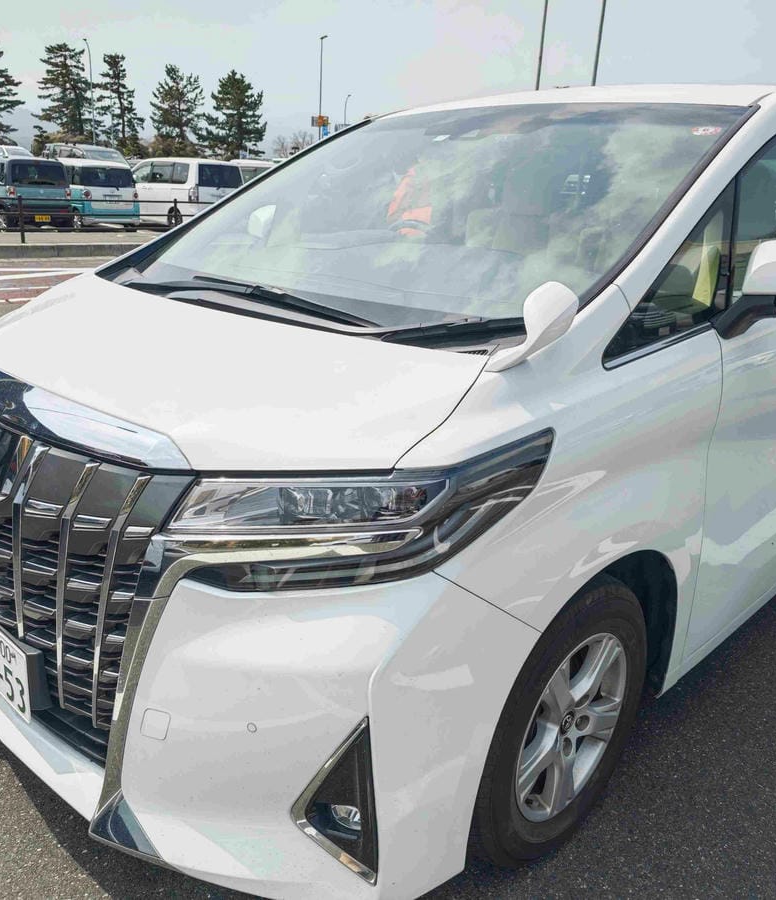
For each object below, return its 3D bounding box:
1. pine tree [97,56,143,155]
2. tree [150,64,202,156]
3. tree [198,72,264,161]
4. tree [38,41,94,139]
[{"bbox_3d":[-20.200,-25.816,59.864,3.400,7.250,3.400,-3,19,-18],"label":"pine tree"},{"bbox_3d":[-17.658,-27.128,66.635,4.206,9.271,4.206,-2,19,-14],"label":"tree"},{"bbox_3d":[-13.546,-27.907,69.470,5.809,9.403,5.809,0,19,-11],"label":"tree"},{"bbox_3d":[-23.375,-24.514,57.908,3.934,9.223,3.934,-4,20,-21],"label":"tree"}]

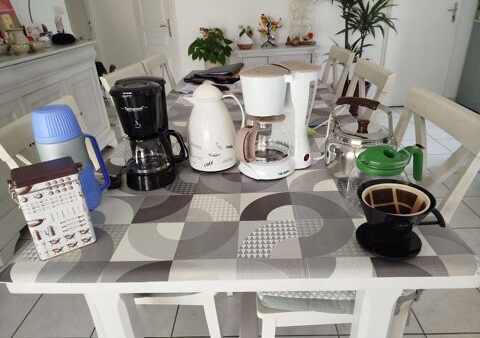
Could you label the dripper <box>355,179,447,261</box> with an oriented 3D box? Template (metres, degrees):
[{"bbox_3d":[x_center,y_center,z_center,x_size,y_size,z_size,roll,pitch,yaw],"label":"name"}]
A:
[{"bbox_3d":[0.320,0.097,0.663,0.172,0.105,0.138,-2,26,3],"label":"dripper"}]

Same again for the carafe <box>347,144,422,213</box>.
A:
[{"bbox_3d":[0.332,0.025,0.752,0.185,0.132,0.125,-11,27,-16],"label":"carafe"}]

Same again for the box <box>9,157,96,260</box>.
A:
[{"bbox_3d":[-0.368,0.076,0.668,0.110,0.174,0.074,-18,30,-28],"label":"box"}]

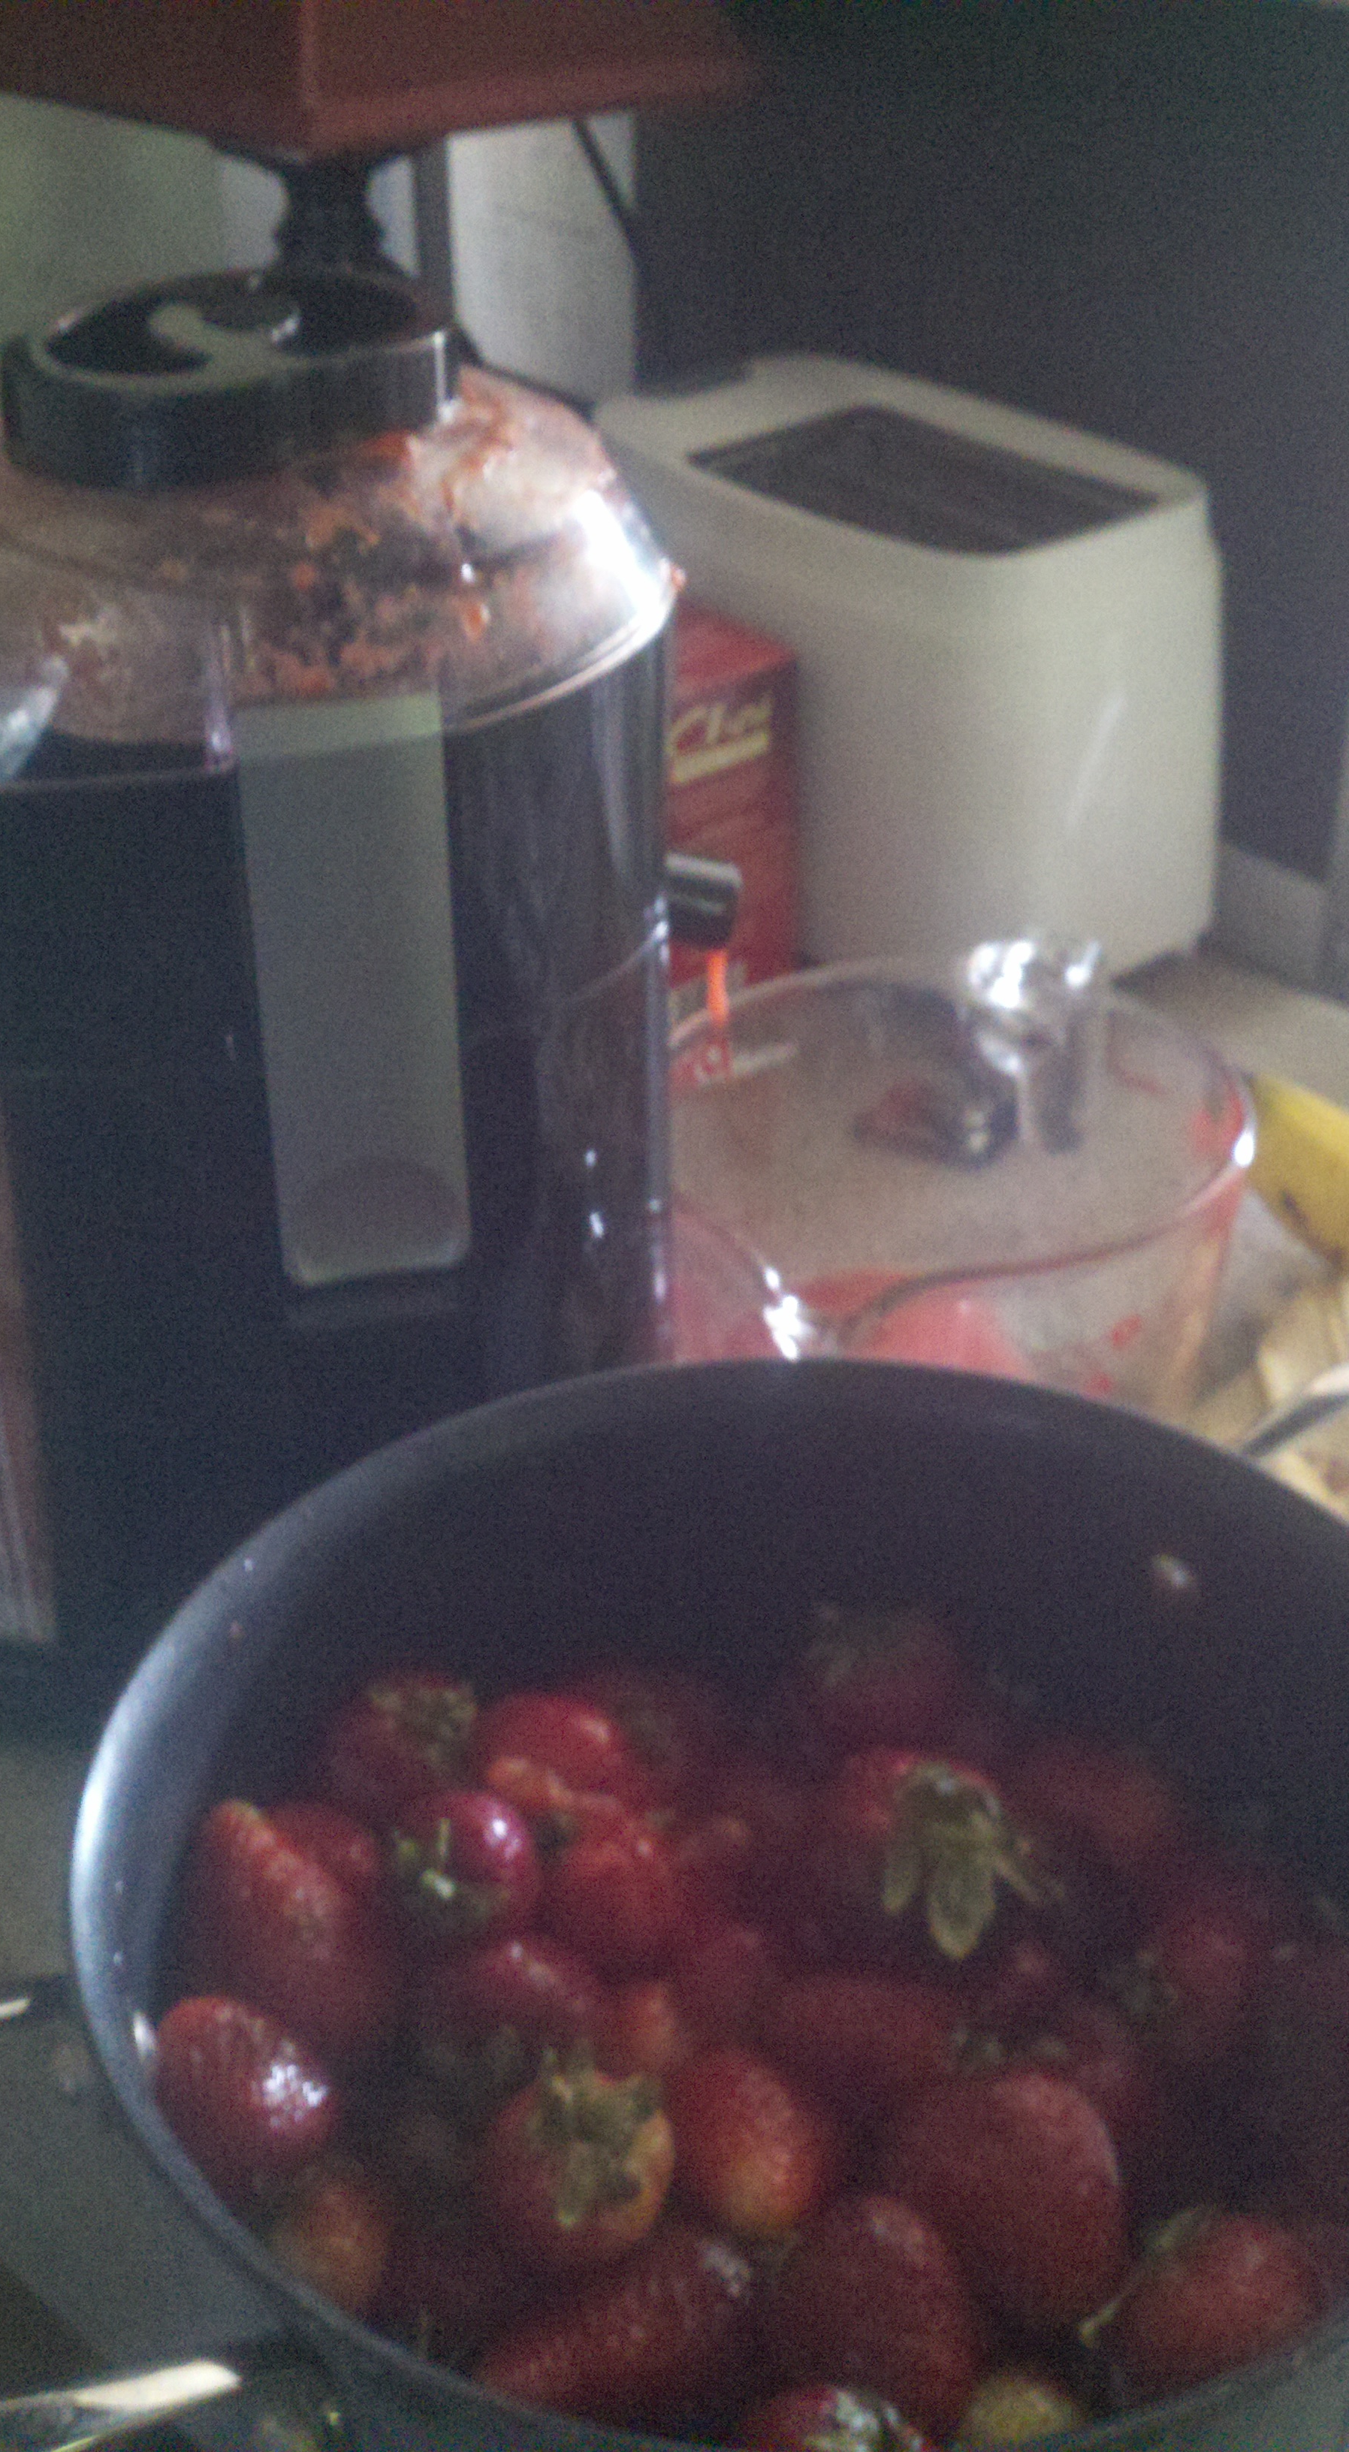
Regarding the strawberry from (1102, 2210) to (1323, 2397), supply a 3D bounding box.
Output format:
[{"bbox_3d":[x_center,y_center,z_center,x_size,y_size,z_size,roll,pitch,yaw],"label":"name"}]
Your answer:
[{"bbox_3d":[0.092,0.182,0.416,0.036,0.030,0.030,19,0,-21],"label":"strawberry"}]

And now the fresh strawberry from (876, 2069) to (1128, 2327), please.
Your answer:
[{"bbox_3d":[0.058,0.171,0.436,0.042,0.042,0.045,-10,59,-6],"label":"fresh strawberry"}]

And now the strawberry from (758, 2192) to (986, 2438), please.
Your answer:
[{"bbox_3d":[0.033,0.184,0.414,0.036,0.043,0.036,-9,6,0],"label":"strawberry"}]

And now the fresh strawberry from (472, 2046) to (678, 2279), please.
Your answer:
[{"bbox_3d":[-0.018,0.168,0.443,0.035,0.040,0.035,1,76,-3],"label":"fresh strawberry"}]

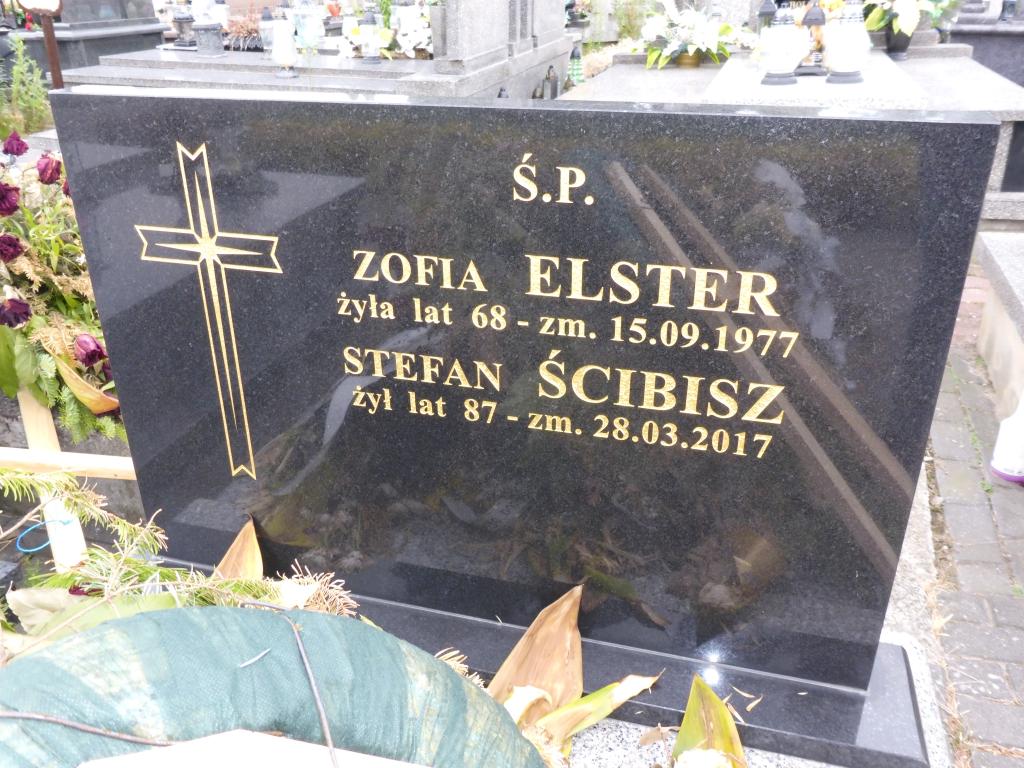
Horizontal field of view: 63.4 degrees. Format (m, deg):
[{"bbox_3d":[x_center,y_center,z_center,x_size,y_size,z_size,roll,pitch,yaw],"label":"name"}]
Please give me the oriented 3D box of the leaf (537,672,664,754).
[{"bbox_3d":[0.124,0.403,1.034,0.195,0.040,0.045,-12,27,-25],"label":"leaf"}]

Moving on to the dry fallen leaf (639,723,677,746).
[{"bbox_3d":[0.181,0.430,1.027,0.052,0.013,0.026,-7,25,-15],"label":"dry fallen leaf"}]

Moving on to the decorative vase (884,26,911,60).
[{"bbox_3d":[2.420,-2.138,5.200,0.140,0.195,0.140,6,25,14],"label":"decorative vase"}]

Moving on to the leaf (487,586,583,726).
[{"bbox_3d":[0.052,0.349,1.075,0.106,0.052,0.189,18,66,19],"label":"leaf"}]

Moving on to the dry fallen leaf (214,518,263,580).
[{"bbox_3d":[-0.399,0.251,1.227,0.082,0.128,0.022,14,12,12],"label":"dry fallen leaf"}]

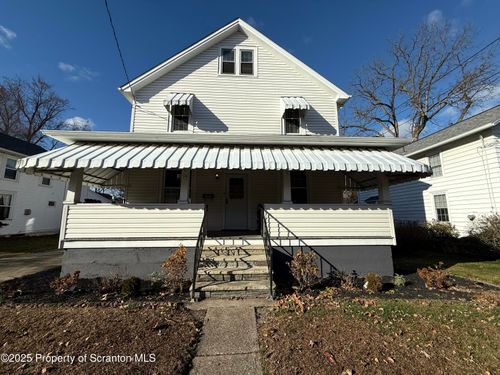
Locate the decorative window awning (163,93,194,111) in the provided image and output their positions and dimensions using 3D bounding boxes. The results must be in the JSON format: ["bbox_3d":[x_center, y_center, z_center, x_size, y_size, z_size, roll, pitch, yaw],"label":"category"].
[{"bbox_3d":[-2.702,-3.383,7.761,0.940,0.870,0.620,0,-8,-3],"label":"decorative window awning"}]

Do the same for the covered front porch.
[{"bbox_3d":[-0.391,0.440,5.760,9.330,3.680,3.650,0,-8,-3],"label":"covered front porch"}]

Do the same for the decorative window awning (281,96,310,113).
[{"bbox_3d":[1.772,-3.349,7.989,0.940,0.870,0.620,0,-8,-3],"label":"decorative window awning"}]

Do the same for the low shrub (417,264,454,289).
[{"bbox_3d":[3.989,1.898,4.380,0.640,0.410,0.560,0,-8,-3],"label":"low shrub"}]

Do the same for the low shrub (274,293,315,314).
[{"bbox_3d":[0.706,1.815,3.270,0.590,0.250,0.480,0,-8,-3],"label":"low shrub"}]

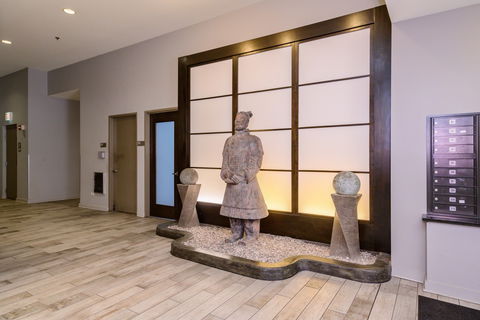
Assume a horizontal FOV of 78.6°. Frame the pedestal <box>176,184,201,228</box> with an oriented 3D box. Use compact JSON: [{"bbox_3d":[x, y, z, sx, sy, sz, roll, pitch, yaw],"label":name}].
[{"bbox_3d":[-0.825,0.739,4.730,0.285,0.670,0.285,0,0,33],"label":"pedestal"}]

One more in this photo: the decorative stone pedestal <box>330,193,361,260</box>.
[{"bbox_3d":[1.206,0.748,3.340,0.285,0.670,0.285,0,0,33],"label":"decorative stone pedestal"}]

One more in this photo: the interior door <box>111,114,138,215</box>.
[{"bbox_3d":[-2.527,0.118,6.488,0.950,2.120,0.080,0,0,33],"label":"interior door"}]

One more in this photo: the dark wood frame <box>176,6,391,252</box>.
[{"bbox_3d":[0.395,-0.328,4.367,3.440,2.960,0.200,0,0,33],"label":"dark wood frame"}]

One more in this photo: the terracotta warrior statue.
[{"bbox_3d":[0.061,0.210,3.871,0.660,1.750,0.550,0,0,33],"label":"terracotta warrior statue"}]

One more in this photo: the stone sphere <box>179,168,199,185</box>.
[{"bbox_3d":[-0.825,0.264,4.727,0.300,0.300,0.300,0,0,0],"label":"stone sphere"}]

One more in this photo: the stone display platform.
[{"bbox_3d":[0.011,1.128,3.791,3.440,0.135,1.270,0,0,33],"label":"stone display platform"}]

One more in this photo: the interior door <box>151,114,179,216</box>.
[{"bbox_3d":[-1.491,0.117,5.916,0.920,2.130,0.070,0,0,33],"label":"interior door"}]

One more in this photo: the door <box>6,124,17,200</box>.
[{"bbox_3d":[-6.688,0.104,8.641,0.950,2.120,0.080,0,0,33],"label":"door"}]

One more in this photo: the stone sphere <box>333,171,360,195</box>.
[{"bbox_3d":[1.206,0.273,3.337,0.300,0.300,0.300,0,0,33],"label":"stone sphere"}]

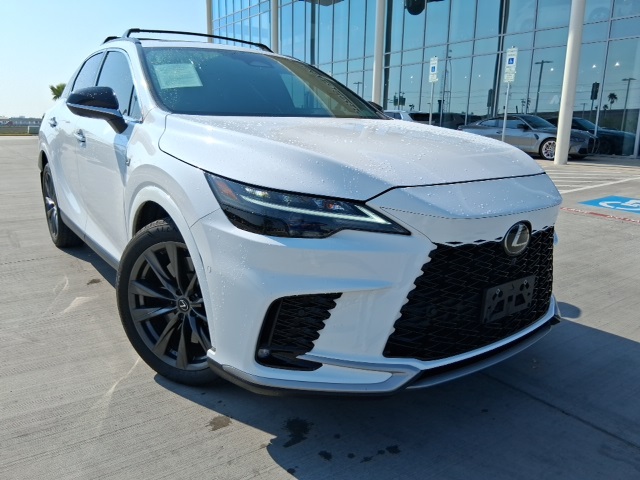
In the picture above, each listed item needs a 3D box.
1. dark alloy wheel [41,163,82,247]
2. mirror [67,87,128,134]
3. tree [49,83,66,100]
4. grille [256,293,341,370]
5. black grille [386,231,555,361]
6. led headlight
[{"bbox_3d":[-2.273,-0.307,4.270,0.250,0.755,0.760,-9,17,-37],"label":"dark alloy wheel"},{"bbox_3d":[-1.132,-0.659,2.442,0.265,0.235,0.200,-9,17,-37],"label":"mirror"},{"bbox_3d":[-25.260,-13.053,47.094,2.500,4.520,2.500,1,14,0],"label":"tree"},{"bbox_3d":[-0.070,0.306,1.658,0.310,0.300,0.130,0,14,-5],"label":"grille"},{"bbox_3d":[0.677,0.174,1.871,1.020,0.450,0.170,-9,17,-37],"label":"black grille"},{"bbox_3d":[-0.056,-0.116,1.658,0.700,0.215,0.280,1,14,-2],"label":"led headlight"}]

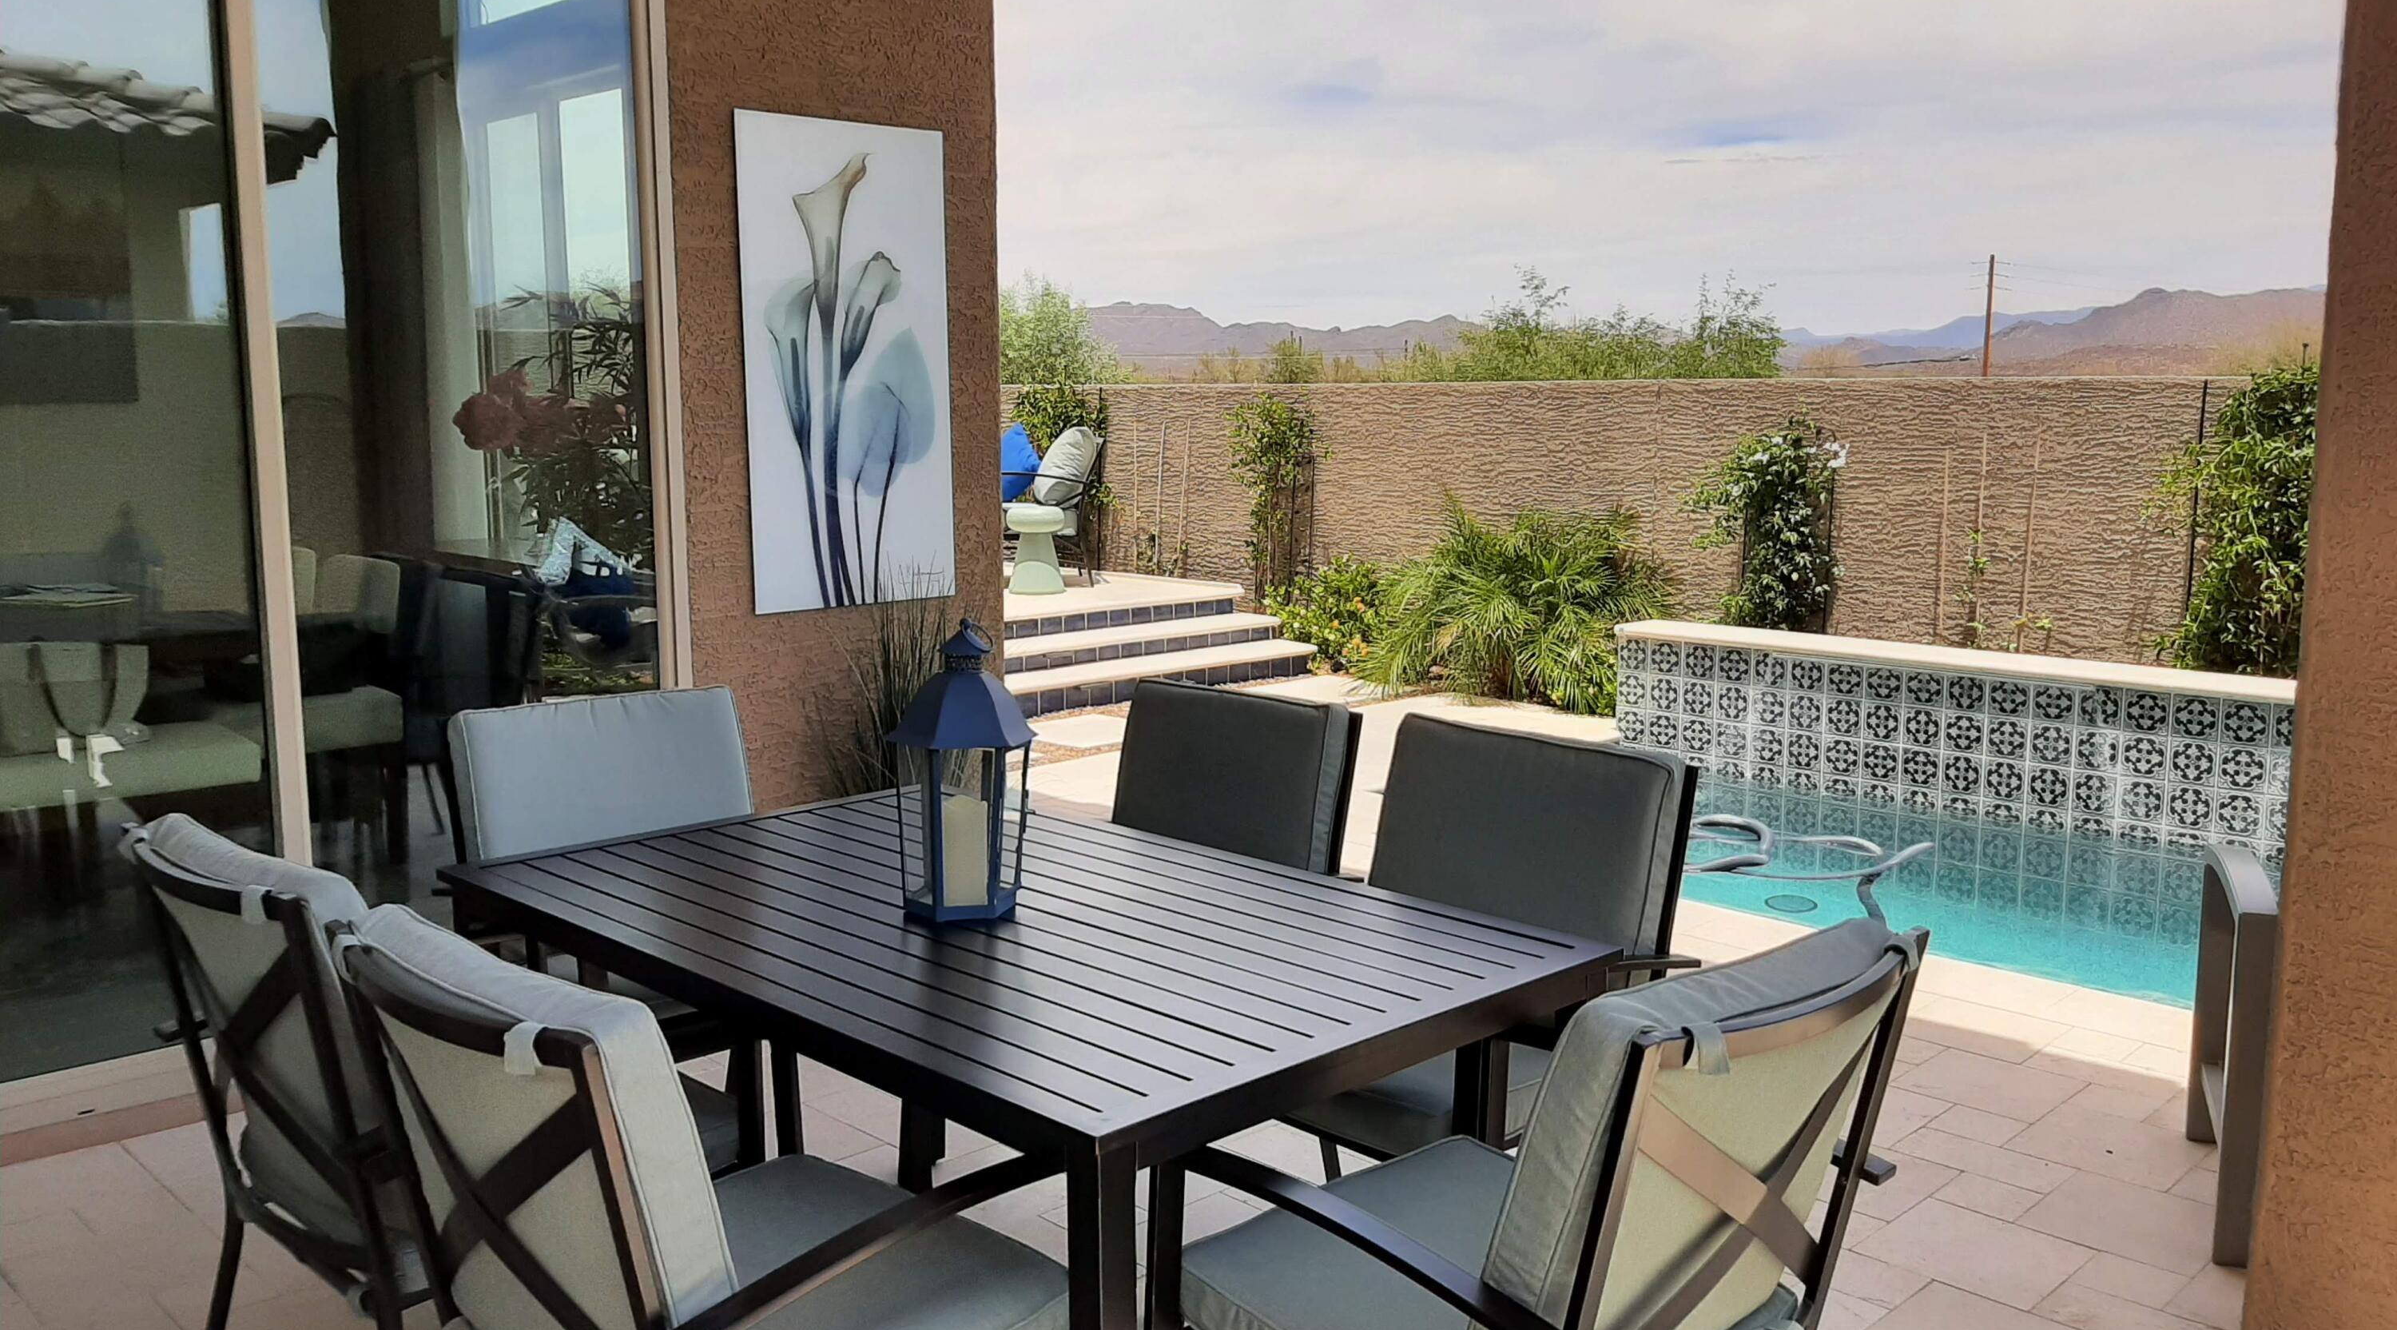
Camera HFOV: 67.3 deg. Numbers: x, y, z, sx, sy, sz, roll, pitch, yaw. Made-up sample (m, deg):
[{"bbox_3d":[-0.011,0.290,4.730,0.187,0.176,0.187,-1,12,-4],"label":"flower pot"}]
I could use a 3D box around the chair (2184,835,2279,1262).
[{"bbox_3d":[2.168,0.595,3.098,0.720,0.820,0.720,3,8,25],"label":"chair"}]

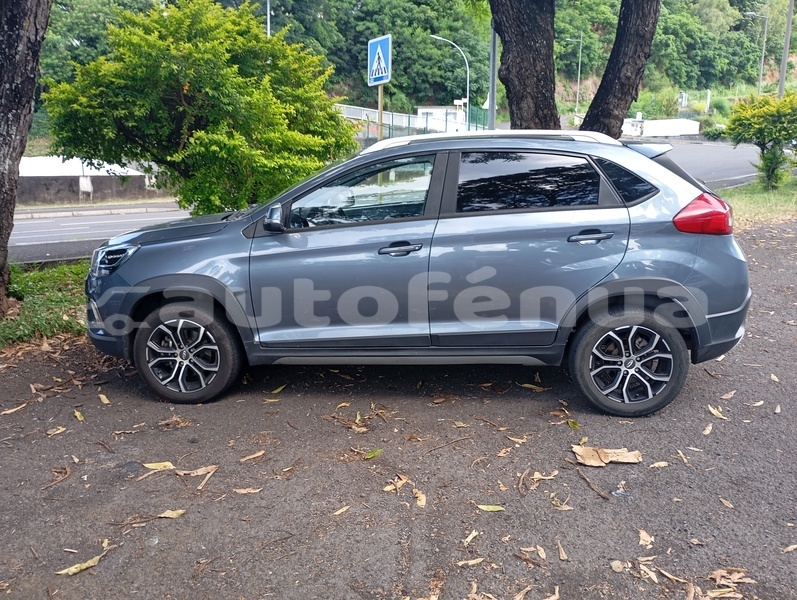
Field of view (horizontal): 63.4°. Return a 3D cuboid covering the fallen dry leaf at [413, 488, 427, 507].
[{"bbox_3d":[0.089,0.830,2.700,0.050,0.018,0.145,-2,11,-8],"label":"fallen dry leaf"}]

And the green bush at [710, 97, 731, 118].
[{"bbox_3d":[20.174,-12.060,40.441,1.150,1.300,1.050,5,12,25],"label":"green bush"}]

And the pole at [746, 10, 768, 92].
[{"bbox_3d":[20.627,-13.019,37.635,1.250,6.994,0.220,-1,11,-7],"label":"pole"}]

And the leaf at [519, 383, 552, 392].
[{"bbox_3d":[0.865,0.560,4.074,0.220,0.030,0.090,3,11,17],"label":"leaf"}]

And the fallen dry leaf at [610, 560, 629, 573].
[{"bbox_3d":[0.767,0.927,2.254,0.062,0.015,0.060,-8,14,-33],"label":"fallen dry leaf"}]

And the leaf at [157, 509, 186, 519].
[{"bbox_3d":[-0.919,0.867,2.627,0.093,0.018,0.060,2,12,14],"label":"leaf"}]

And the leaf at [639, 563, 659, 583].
[{"bbox_3d":[0.849,0.925,2.183,0.035,0.015,0.100,-3,11,-12],"label":"leaf"}]

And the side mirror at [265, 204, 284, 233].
[{"bbox_3d":[-0.669,-0.447,3.511,0.110,0.162,0.200,1,12,6],"label":"side mirror"}]

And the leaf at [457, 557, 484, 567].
[{"bbox_3d":[0.258,0.927,2.282,0.108,0.015,0.032,-4,12,-18],"label":"leaf"}]

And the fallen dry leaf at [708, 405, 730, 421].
[{"bbox_3d":[1.813,0.637,3.647,0.050,0.025,0.200,-1,11,-4],"label":"fallen dry leaf"}]

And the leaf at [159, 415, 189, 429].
[{"bbox_3d":[-1.228,0.671,3.538,0.165,0.035,0.140,0,11,0],"label":"leaf"}]

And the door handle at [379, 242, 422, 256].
[{"bbox_3d":[0.012,-0.275,3.535,0.245,0.075,0.055,1,12,6],"label":"door handle"}]

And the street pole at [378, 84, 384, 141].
[{"bbox_3d":[-0.259,-2.195,9.760,0.070,2.950,0.070,-7,13,-32],"label":"street pole"}]

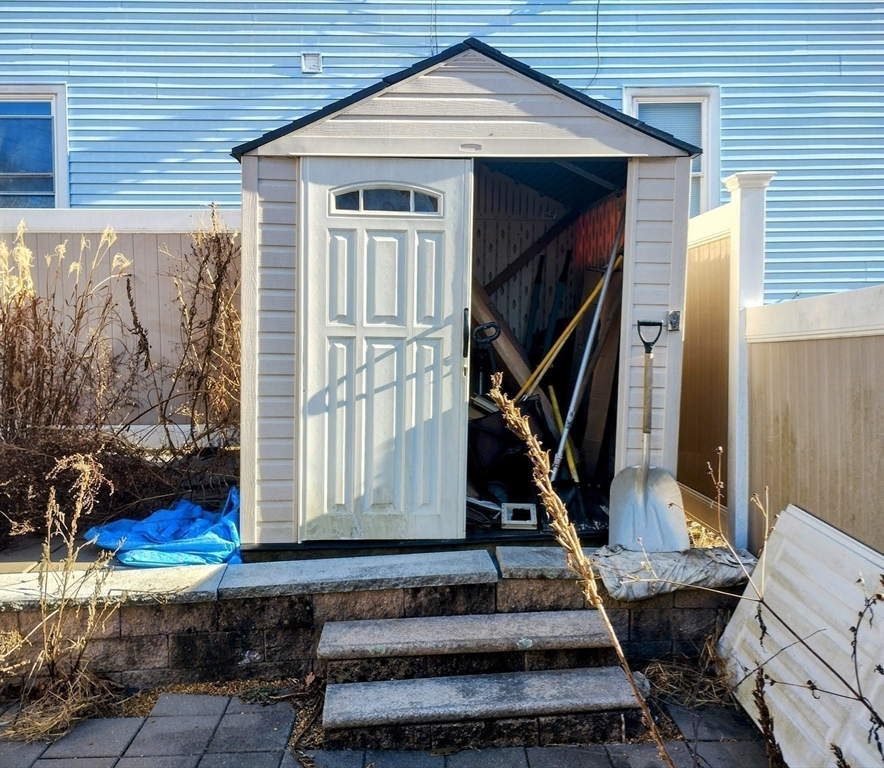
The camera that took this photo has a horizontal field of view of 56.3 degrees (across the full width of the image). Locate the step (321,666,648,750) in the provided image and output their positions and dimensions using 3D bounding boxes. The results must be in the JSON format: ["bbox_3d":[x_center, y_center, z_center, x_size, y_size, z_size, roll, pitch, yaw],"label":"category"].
[{"bbox_3d":[0.146,1.262,3.274,1.210,0.145,0.320,-1,3,-7],"label":"step"}]

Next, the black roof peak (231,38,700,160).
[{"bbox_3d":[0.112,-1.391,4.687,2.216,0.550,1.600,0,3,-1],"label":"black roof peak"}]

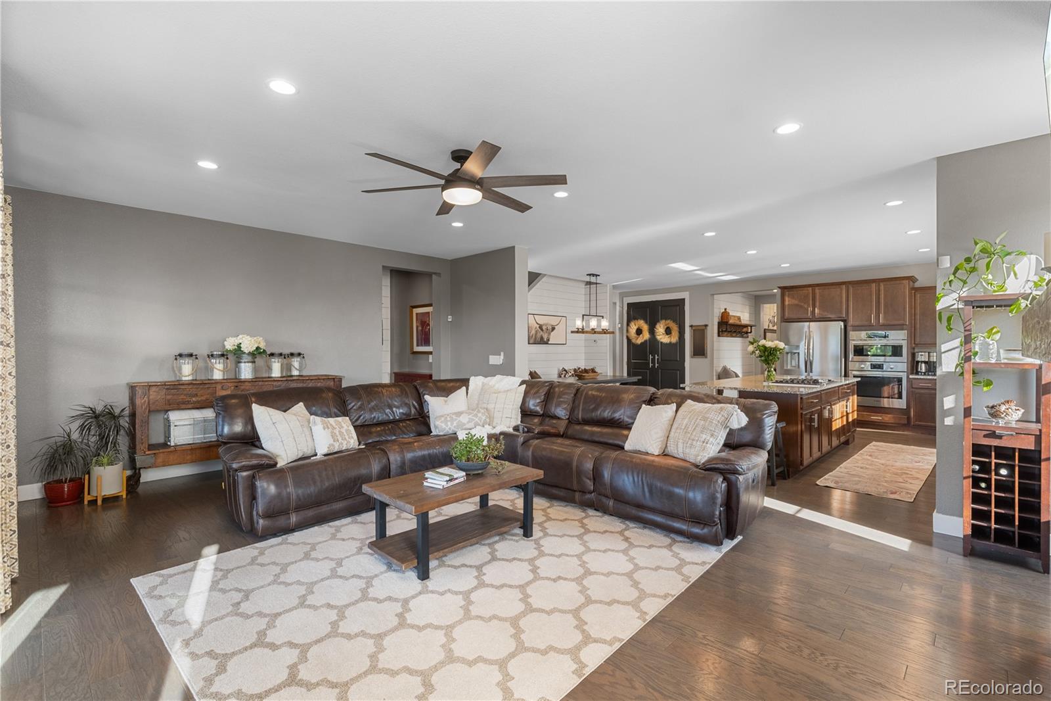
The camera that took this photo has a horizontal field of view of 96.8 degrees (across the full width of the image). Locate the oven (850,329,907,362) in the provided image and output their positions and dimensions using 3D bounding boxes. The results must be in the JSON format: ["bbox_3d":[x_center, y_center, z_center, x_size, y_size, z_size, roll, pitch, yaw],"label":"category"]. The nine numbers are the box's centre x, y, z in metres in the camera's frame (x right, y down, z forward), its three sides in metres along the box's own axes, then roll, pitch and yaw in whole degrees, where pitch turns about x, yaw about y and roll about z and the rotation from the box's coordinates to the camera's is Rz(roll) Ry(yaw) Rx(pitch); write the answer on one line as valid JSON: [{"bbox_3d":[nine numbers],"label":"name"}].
[{"bbox_3d":[5.981,-0.061,7.877,0.750,0.500,0.550,0,0,44],"label":"oven"}]

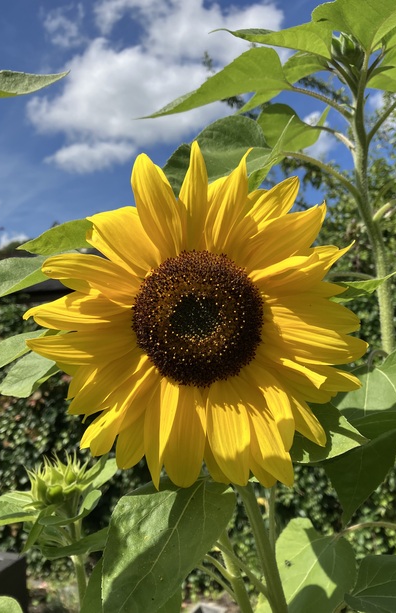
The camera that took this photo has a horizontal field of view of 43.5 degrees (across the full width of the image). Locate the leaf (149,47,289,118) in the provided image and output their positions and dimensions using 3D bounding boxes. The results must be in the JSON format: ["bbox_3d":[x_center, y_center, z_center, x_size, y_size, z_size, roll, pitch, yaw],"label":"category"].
[{"bbox_3d":[0.025,-0.271,0.600,0.170,0.080,0.100,-1,-4,-14],"label":"leaf"}]

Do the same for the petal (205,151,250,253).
[{"bbox_3d":[0.026,-0.089,0.420,0.028,0.090,0.020,17,0,0],"label":"petal"}]

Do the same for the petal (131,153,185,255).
[{"bbox_3d":[-0.034,-0.085,0.420,0.033,0.090,0.020,-15,0,0],"label":"petal"}]

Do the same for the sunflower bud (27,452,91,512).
[{"bbox_3d":[-0.155,0.195,0.550,0.071,0.066,0.070,-2,-3,0],"label":"sunflower bud"}]

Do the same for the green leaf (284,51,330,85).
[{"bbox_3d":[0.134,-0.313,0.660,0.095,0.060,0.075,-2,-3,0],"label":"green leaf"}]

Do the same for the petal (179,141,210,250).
[{"bbox_3d":[-0.004,-0.094,0.420,0.026,0.092,0.018,1,0,0],"label":"petal"}]

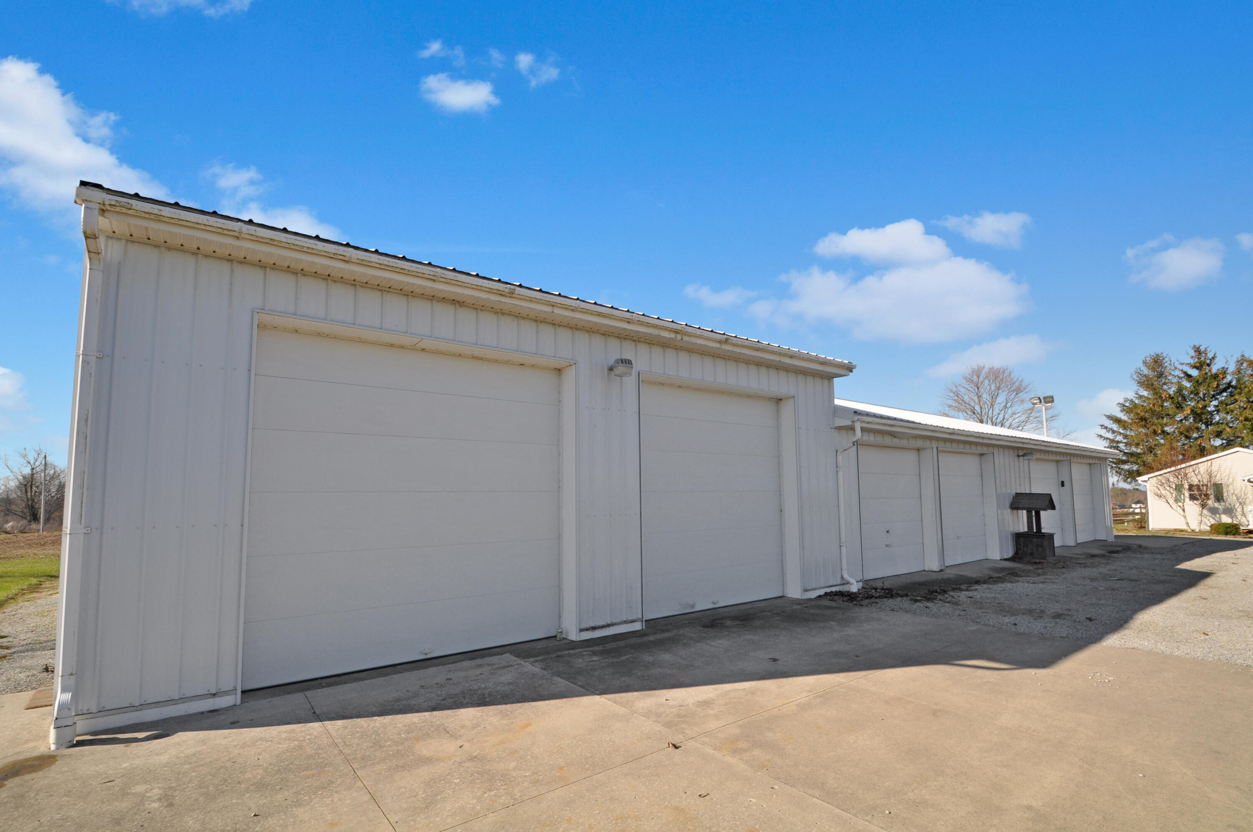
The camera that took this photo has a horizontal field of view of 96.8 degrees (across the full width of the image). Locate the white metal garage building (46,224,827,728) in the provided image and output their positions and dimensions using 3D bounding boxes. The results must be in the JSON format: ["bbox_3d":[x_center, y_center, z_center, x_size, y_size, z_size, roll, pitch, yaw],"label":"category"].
[{"bbox_3d":[-2.485,1.079,9.772,9.250,3.750,8.000,4,-7,-36],"label":"white metal garage building"}]

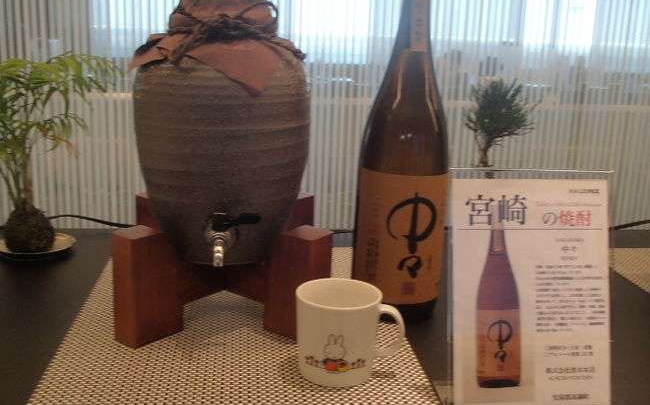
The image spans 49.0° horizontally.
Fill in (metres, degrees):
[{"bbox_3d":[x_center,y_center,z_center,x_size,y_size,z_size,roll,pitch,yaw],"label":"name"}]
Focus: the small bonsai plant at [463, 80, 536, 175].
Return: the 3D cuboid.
[{"bbox_3d":[0.273,-0.057,1.119,0.116,0.265,0.112,1,13,-7],"label":"small bonsai plant"}]

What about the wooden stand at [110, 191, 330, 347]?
[{"bbox_3d":[-0.117,0.069,0.839,0.227,0.117,0.227,1,13,-7],"label":"wooden stand"}]

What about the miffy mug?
[{"bbox_3d":[0.025,0.127,0.691,0.106,0.082,0.083,2,13,0],"label":"miffy mug"}]

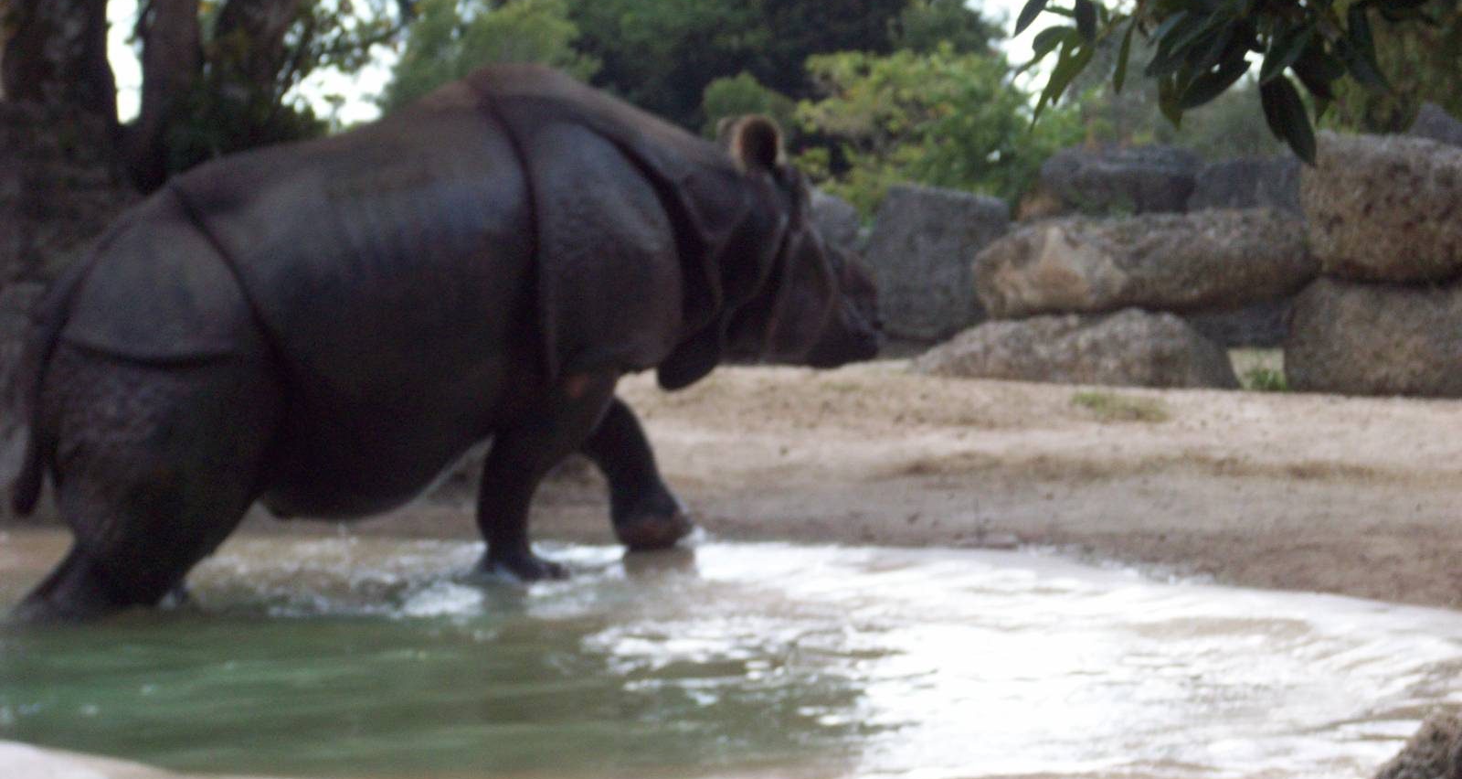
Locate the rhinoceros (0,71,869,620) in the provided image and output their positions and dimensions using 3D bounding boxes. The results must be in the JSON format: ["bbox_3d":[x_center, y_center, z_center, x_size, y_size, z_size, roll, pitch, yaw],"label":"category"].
[{"bbox_3d":[-0.820,-0.160,15.250,3.150,1.780,1.150,-8,8,-34],"label":"rhinoceros"}]

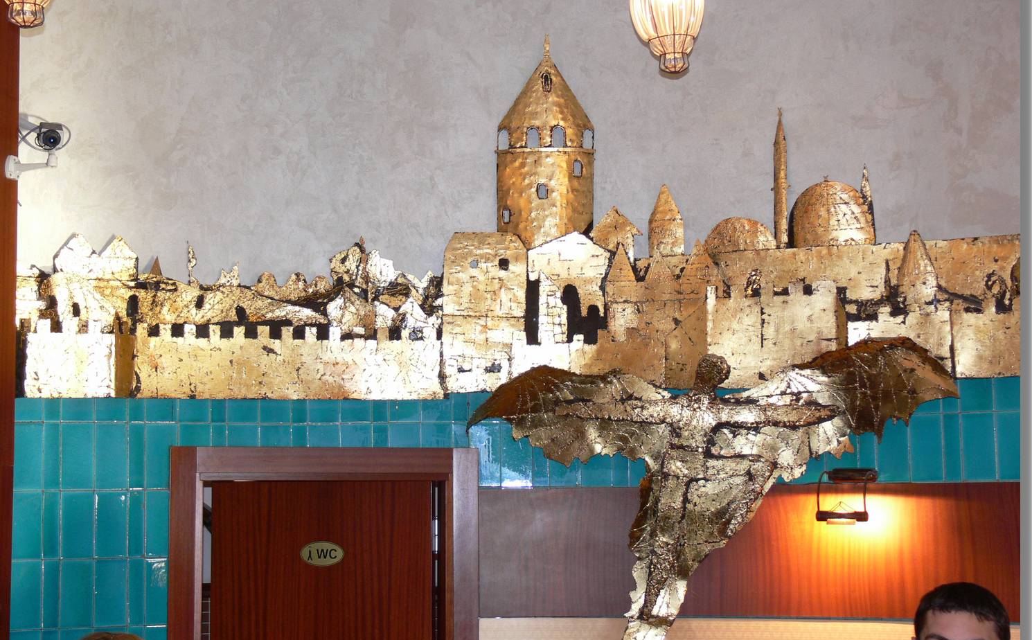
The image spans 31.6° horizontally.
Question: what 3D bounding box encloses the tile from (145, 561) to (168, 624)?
[{"bbox_3d":[-1.083,0.820,5.495,0.067,0.199,0.009,1,-6,-10],"label":"tile"}]

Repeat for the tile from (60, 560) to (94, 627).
[{"bbox_3d":[-1.318,0.821,5.474,0.099,0.200,0.010,1,-6,-13],"label":"tile"}]

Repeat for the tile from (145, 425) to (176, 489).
[{"bbox_3d":[-1.084,0.418,5.574,0.096,0.200,0.010,0,-6,-10],"label":"tile"}]

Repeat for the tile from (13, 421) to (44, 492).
[{"bbox_3d":[-1.460,0.410,5.452,0.087,0.200,0.009,1,-6,-15],"label":"tile"}]

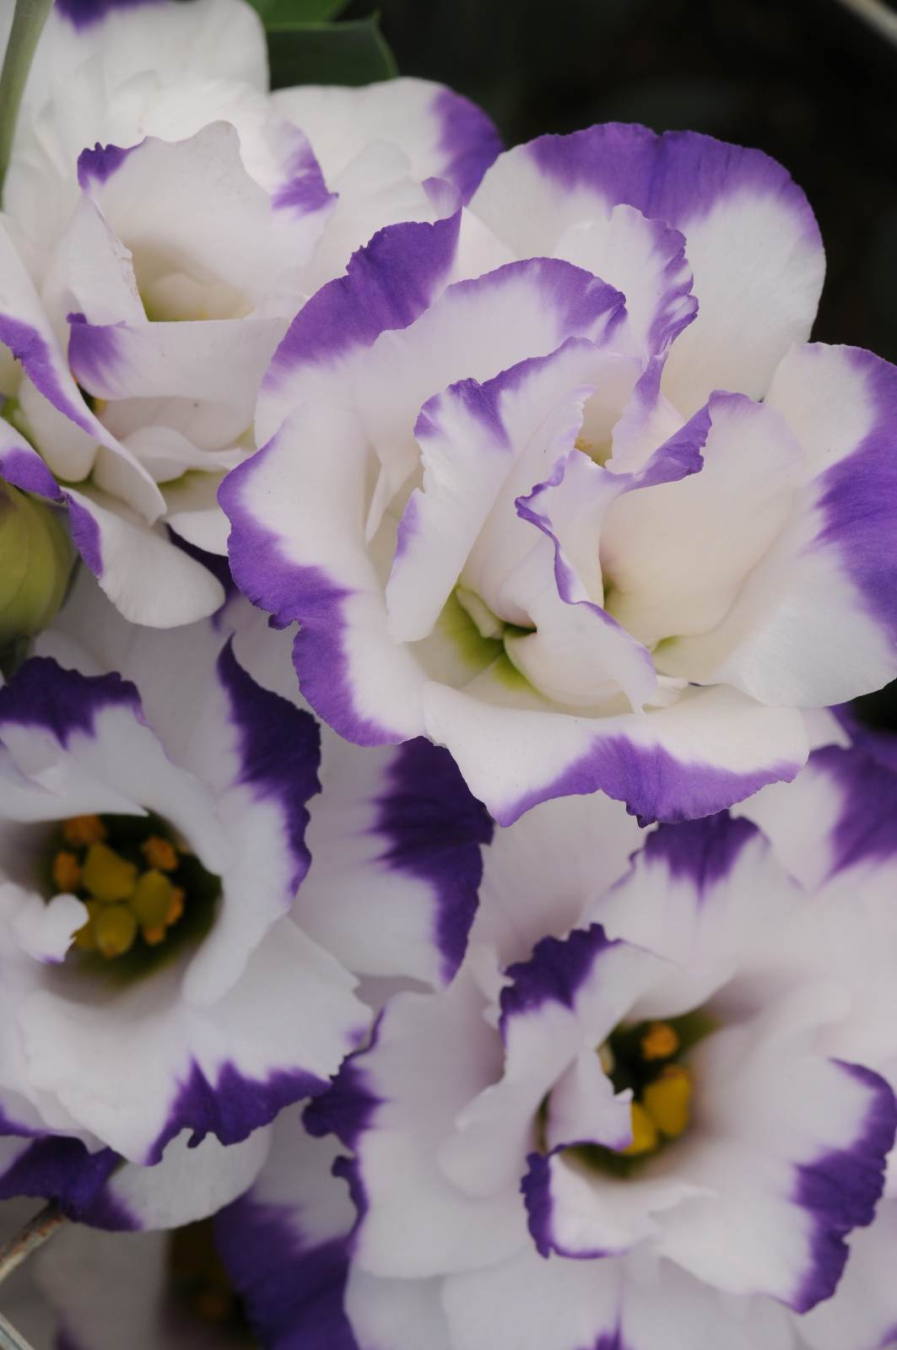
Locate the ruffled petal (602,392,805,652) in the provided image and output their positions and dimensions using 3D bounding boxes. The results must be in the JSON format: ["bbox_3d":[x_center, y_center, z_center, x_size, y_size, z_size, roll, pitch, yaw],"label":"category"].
[{"bbox_3d":[0.028,-0.017,0.647,0.021,0.028,0.014,18,18,8],"label":"ruffled petal"}]

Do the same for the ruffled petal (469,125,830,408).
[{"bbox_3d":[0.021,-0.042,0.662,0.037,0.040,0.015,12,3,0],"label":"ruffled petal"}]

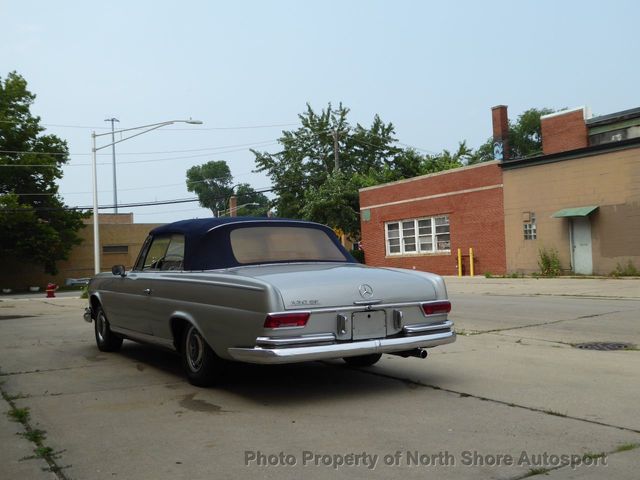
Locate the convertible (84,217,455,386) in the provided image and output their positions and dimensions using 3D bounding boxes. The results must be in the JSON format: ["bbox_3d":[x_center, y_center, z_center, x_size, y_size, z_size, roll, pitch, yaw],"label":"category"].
[{"bbox_3d":[-0.885,0.483,6.590,1.830,1.430,4.860,0,-2,-33],"label":"convertible"}]

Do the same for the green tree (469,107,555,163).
[{"bbox_3d":[13.593,-3.660,47.000,6.600,11.393,6.600,-2,-2,0],"label":"green tree"}]

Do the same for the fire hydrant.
[{"bbox_3d":[-11.497,2.175,28.500,0.380,0.640,0.420,0,-2,-33],"label":"fire hydrant"}]

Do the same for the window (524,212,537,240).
[{"bbox_3d":[8.824,-0.566,27.900,0.150,1.160,0.600,0,-2,-33],"label":"window"}]

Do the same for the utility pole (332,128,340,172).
[{"bbox_3d":[1.236,-2.597,47.000,1.200,10.411,0.300,0,-2,-33],"label":"utility pole"}]

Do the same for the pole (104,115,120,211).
[{"bbox_3d":[-20.020,-3.794,65.000,1.500,16.338,0.500,-2,-2,0],"label":"pole"}]

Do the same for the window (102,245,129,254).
[{"bbox_3d":[-11.982,0.557,39.000,1.500,0.520,0.150,0,-2,-33],"label":"window"}]

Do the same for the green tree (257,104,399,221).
[{"bbox_3d":[0.518,-3.454,46.000,10.200,12.097,9.500,-2,-2,0],"label":"green tree"}]

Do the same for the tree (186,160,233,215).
[{"bbox_3d":[-13.161,-2.430,80.000,5.800,14.250,5.800,-2,-2,0],"label":"tree"}]

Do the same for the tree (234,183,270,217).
[{"bbox_3d":[-8.439,-1.230,82.000,5.600,11.707,5.600,-2,-2,0],"label":"tree"}]

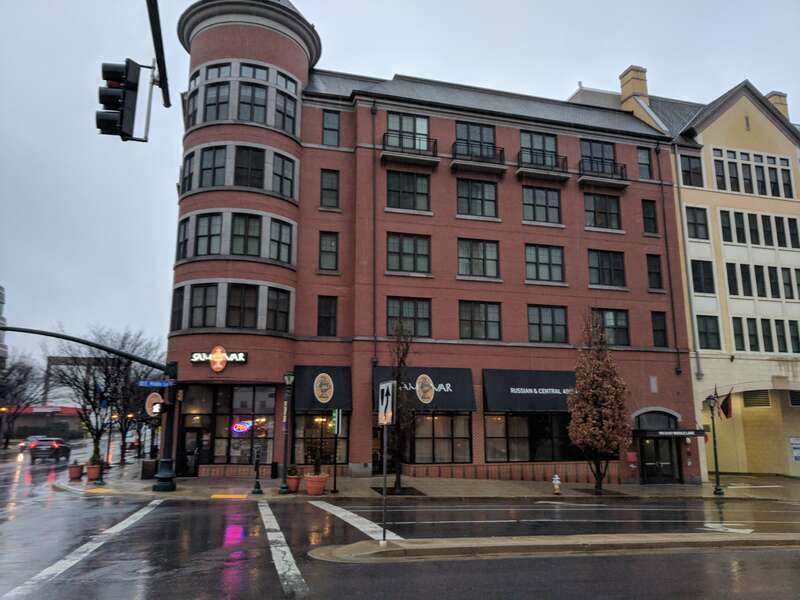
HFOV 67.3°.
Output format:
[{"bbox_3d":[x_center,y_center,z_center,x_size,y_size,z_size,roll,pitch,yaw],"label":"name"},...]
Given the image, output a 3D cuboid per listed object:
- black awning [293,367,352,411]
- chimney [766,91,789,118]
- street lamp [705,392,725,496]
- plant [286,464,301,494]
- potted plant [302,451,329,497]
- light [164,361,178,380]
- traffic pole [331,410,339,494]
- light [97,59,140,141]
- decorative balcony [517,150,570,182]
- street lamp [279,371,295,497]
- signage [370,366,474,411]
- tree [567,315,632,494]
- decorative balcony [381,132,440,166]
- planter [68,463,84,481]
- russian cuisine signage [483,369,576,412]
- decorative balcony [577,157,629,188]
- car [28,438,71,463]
[{"bbox_3d":[-3.302,3.842,25.990,2.512,1.900,0.500,3,-12,-16],"label":"black awning"},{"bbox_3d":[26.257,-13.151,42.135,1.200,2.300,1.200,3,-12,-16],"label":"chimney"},{"bbox_3d":[13.725,6.350,26.255,0.420,4.200,0.420,3,-12,-16],"label":"street lamp"},{"bbox_3d":[-3.750,6.225,21.002,0.500,0.920,0.500,3,-12,-16],"label":"plant"},{"bbox_3d":[-2.879,5.862,20.437,0.850,1.450,0.850,3,-12,-16],"label":"potted plant"},{"bbox_3d":[-7.617,2.350,20.031,0.420,0.660,0.420,3,-12,-16],"label":"light"},{"bbox_3d":[-2.190,5.146,20.450,0.240,2.713,0.240,3,-12,-16],"label":"traffic pole"},{"bbox_3d":[-3.658,-2.593,7.850,0.420,1.060,0.360,3,-12,-16],"label":"light"},{"bbox_3d":[7.445,-6.977,31.146,2.900,1.280,0.650,3,-12,-16],"label":"decorative balcony"},{"bbox_3d":[-3.934,4.551,20.770,0.380,4.150,0.380,3,-12,-16],"label":"street lamp"},{"bbox_3d":[1.176,4.062,27.552,4.878,2.023,0.550,3,-12,-16],"label":"signage"},{"bbox_3d":[8.090,4.255,25.199,2.700,7.400,2.700,3,-12,-16],"label":"tree"},{"bbox_3d":[0.558,-7.411,29.726,3.029,1.232,0.550,3,-12,-16],"label":"decorative balcony"},{"bbox_3d":[-12.599,6.725,23.450,0.530,0.580,0.530,3,-12,-16],"label":"planter"},{"bbox_3d":[7.522,4.408,29.322,7.332,2.002,0.550,3,-12,-16],"label":"russian cuisine signage"},{"bbox_3d":[11.112,-6.818,32.667,3.029,1.232,0.550,3,-12,-16],"label":"decorative balcony"},{"bbox_3d":[-25.008,10.760,43.387,1.850,1.630,4.600,3,-12,-16],"label":"car"}]

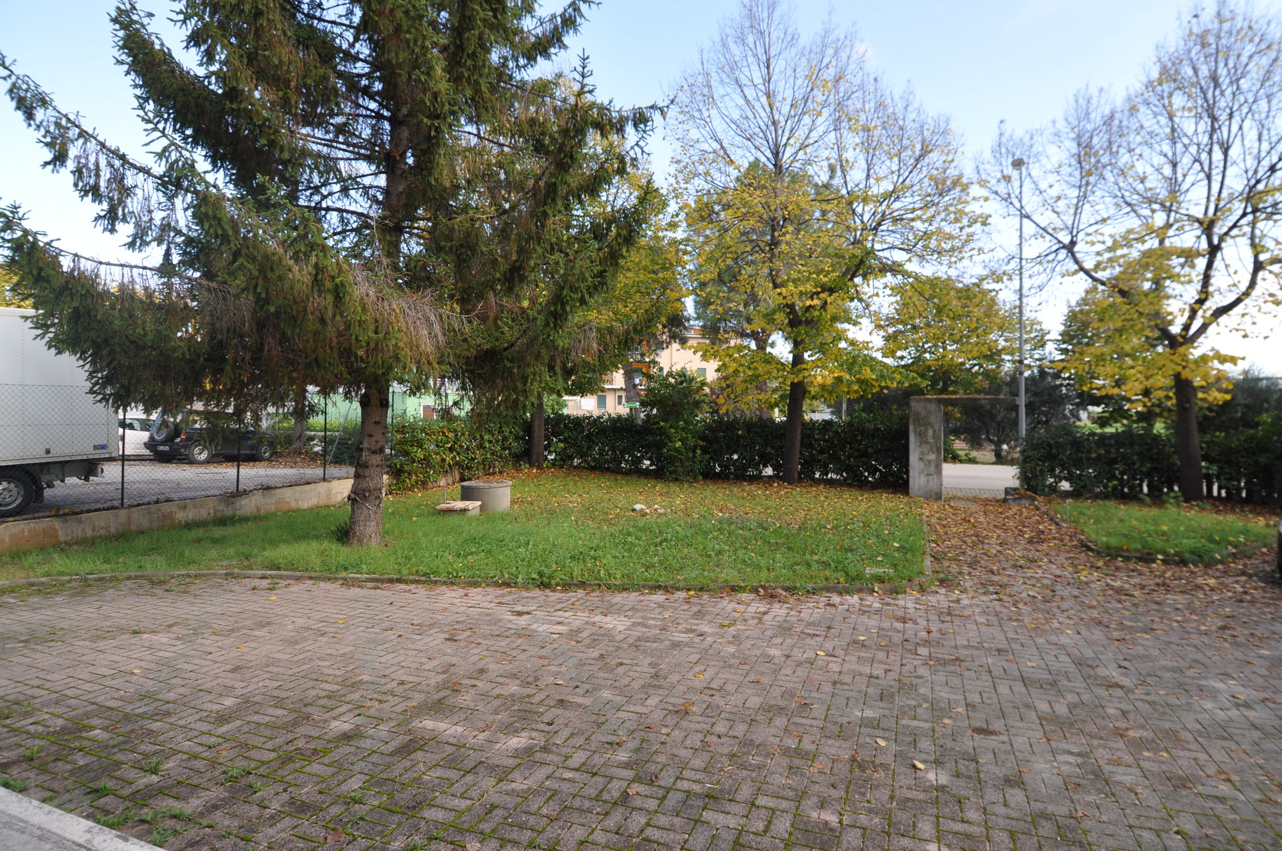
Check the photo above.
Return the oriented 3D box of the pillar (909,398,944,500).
[{"bbox_3d":[7.368,0.626,16.569,0.740,2.630,0.500,0,-1,24],"label":"pillar"}]

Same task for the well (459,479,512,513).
[{"bbox_3d":[-3.220,1.477,13.272,1.060,0.580,1.060,0,-1,0],"label":"well"}]

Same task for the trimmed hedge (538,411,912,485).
[{"bbox_3d":[2.041,0.714,19.404,11.300,2.000,0.850,0,-1,24],"label":"trimmed hedge"}]

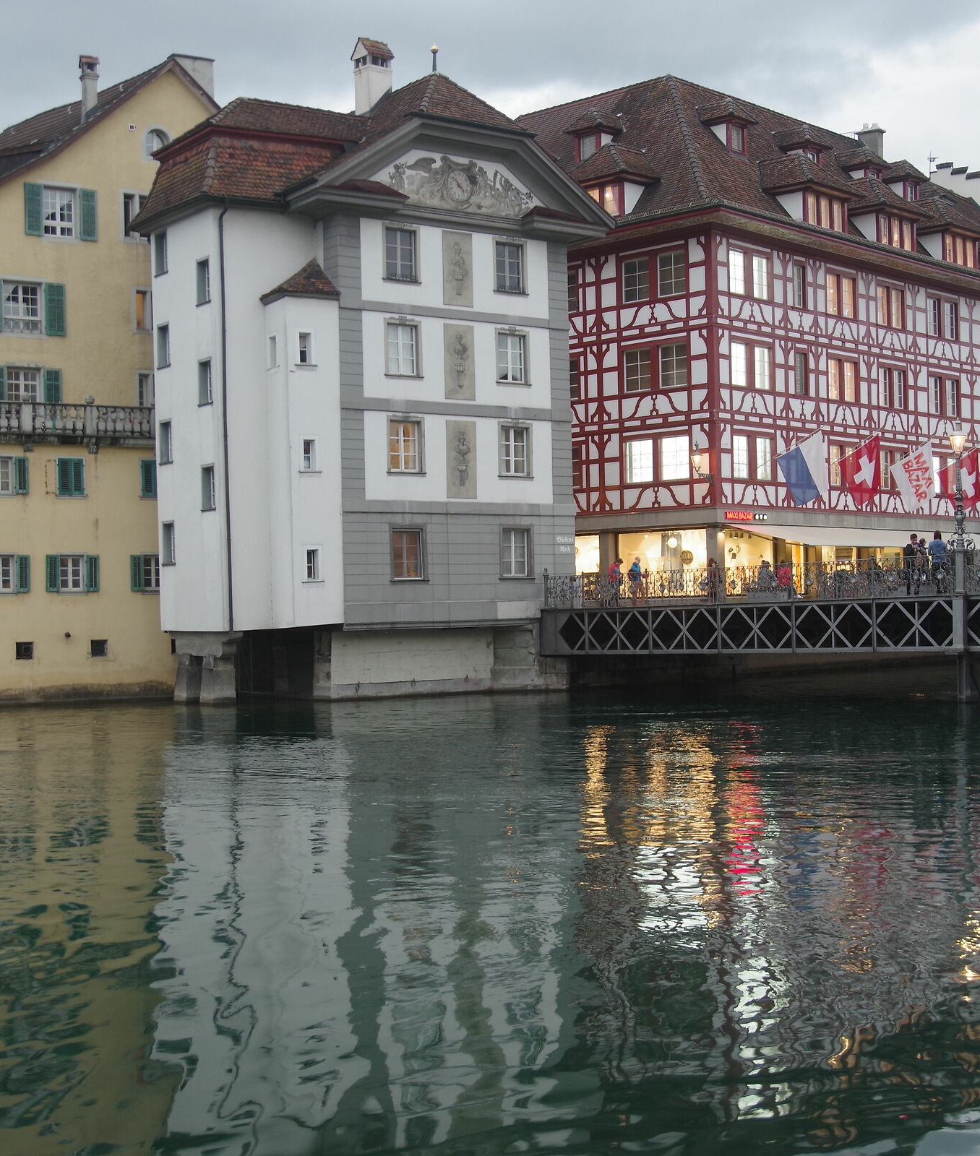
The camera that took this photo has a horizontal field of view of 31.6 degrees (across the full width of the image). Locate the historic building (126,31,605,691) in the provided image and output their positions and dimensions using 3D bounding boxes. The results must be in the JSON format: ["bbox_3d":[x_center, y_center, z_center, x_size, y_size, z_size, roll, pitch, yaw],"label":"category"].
[{"bbox_3d":[-3.954,-6.794,56.041,13.400,20.860,8.700,-1,-1,-37],"label":"historic building"}]

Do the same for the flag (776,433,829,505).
[{"bbox_3d":[12.311,-4.265,68.211,2.360,2.800,0.300,-2,-1,42],"label":"flag"}]

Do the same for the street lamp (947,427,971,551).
[{"bbox_3d":[12.504,-2.422,46.231,0.540,3.398,0.540,0,-1,-43],"label":"street lamp"}]

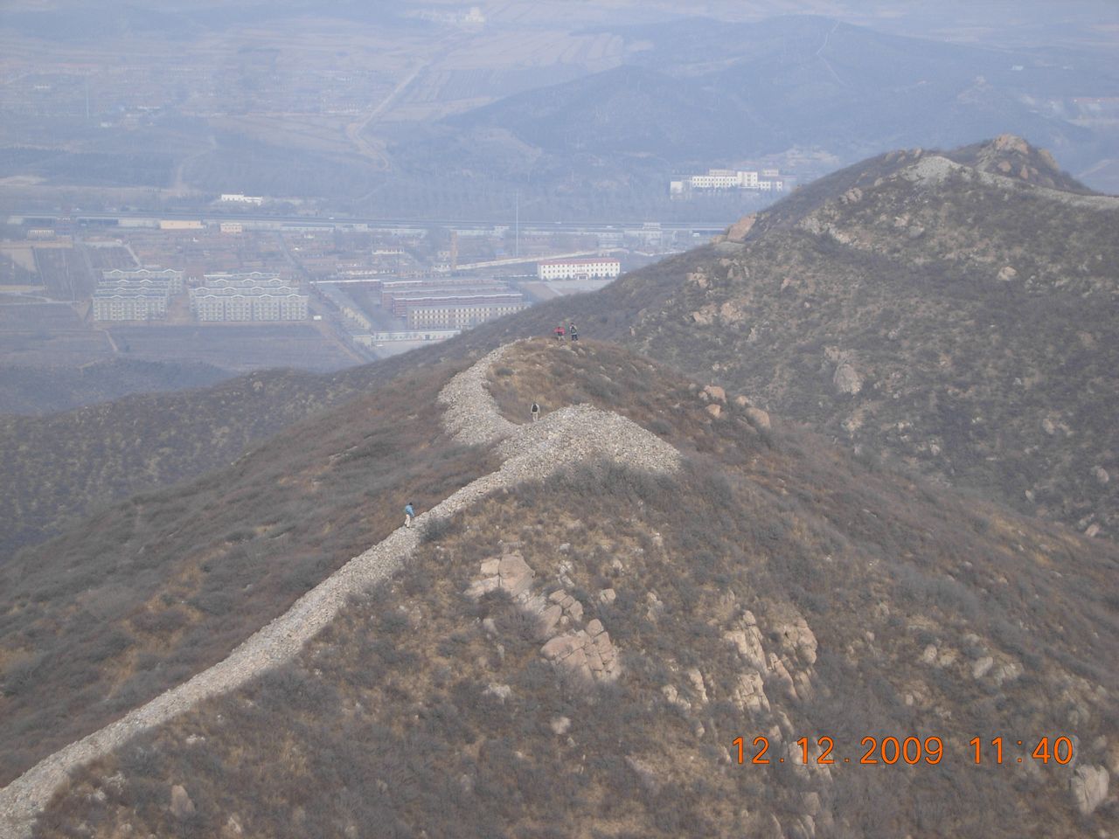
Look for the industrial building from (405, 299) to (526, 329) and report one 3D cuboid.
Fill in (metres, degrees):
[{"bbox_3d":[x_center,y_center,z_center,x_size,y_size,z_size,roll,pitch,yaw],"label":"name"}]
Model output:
[{"bbox_3d":[-57.350,-67.130,2633.600,81.420,14.200,13.500,-2,11,-12],"label":"industrial building"}]

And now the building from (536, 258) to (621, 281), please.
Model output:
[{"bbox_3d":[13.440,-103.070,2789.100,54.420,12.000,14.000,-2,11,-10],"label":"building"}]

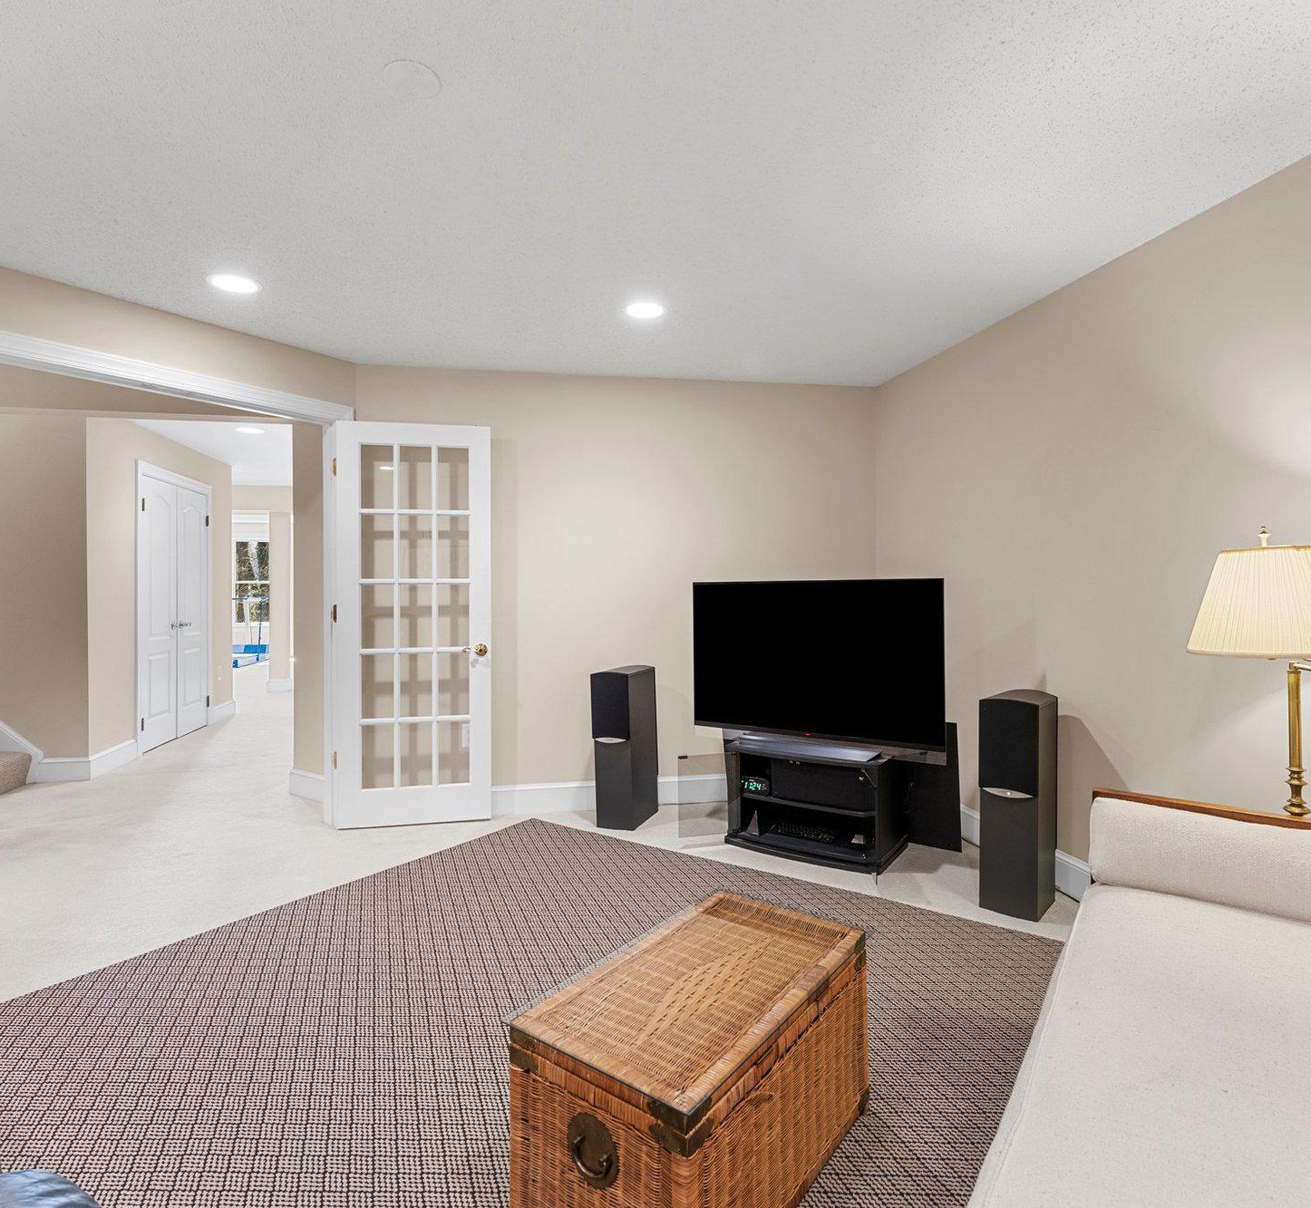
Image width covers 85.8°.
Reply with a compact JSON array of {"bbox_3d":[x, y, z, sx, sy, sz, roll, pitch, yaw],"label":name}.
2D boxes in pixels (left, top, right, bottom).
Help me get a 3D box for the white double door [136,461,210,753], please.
[{"bbox_3d":[-3.926,0.035,5.735,0.100,2.150,1.240,0,1,-11],"label":"white double door"}]

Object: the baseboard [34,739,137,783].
[{"bbox_3d":[-3.816,1.058,4.779,0.310,0.140,0.650,0,1,-12],"label":"baseboard"}]

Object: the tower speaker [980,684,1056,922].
[{"bbox_3d":[1.392,0.753,2.709,0.205,0.800,0.280,1,1,39],"label":"tower speaker"}]

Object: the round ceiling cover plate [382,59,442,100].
[{"bbox_3d":[-0.567,-1.217,1.641,0.131,0.013,0.131,0,1,0],"label":"round ceiling cover plate"}]

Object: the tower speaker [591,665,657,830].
[{"bbox_3d":[-0.149,0.738,3.710,0.205,0.800,0.340,0,1,20],"label":"tower speaker"}]

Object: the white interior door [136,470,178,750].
[{"bbox_3d":[-3.866,0.085,5.449,0.050,2.040,0.590,0,1,-11],"label":"white interior door"}]

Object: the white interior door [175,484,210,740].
[{"bbox_3d":[-3.976,0.075,6.011,0.050,2.040,0.560,0,1,-11],"label":"white interior door"}]

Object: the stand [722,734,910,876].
[{"bbox_3d":[0.747,0.910,3.333,0.730,0.465,0.460,1,1,33],"label":"stand"}]

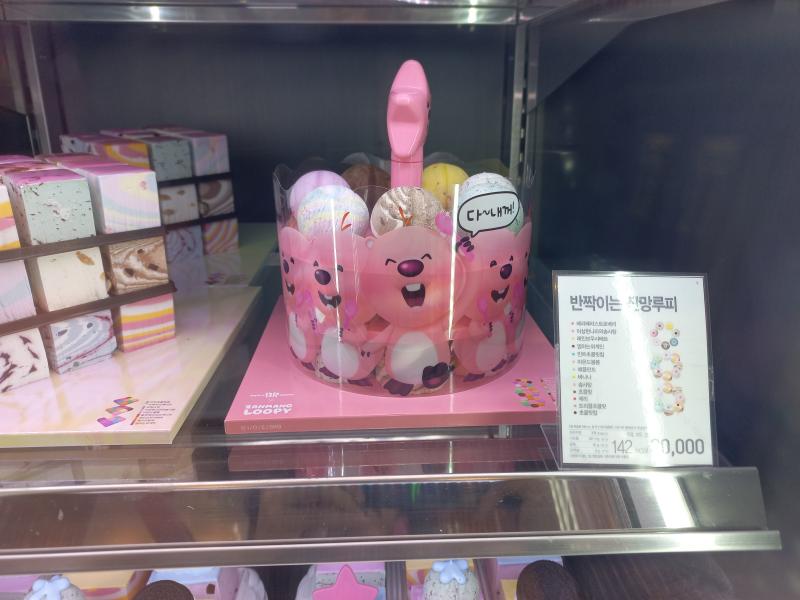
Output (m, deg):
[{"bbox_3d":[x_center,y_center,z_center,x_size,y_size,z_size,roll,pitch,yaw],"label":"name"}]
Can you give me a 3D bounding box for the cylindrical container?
[{"bbox_3d":[0.004,-0.033,0.449,0.185,0.141,0.185,0,20,0],"label":"cylindrical container"}]

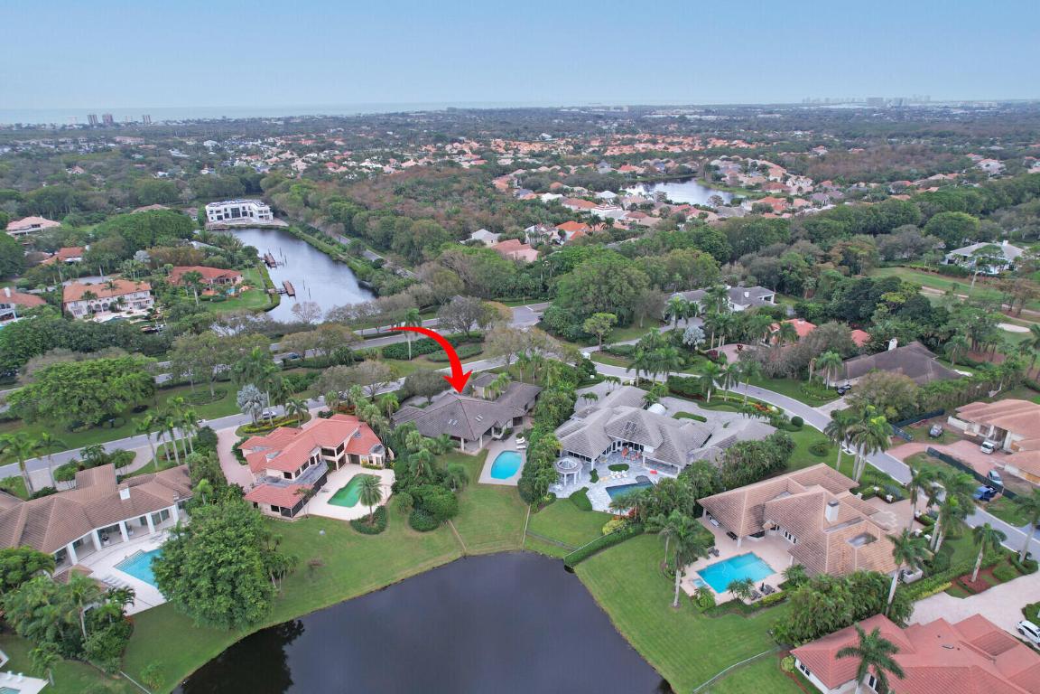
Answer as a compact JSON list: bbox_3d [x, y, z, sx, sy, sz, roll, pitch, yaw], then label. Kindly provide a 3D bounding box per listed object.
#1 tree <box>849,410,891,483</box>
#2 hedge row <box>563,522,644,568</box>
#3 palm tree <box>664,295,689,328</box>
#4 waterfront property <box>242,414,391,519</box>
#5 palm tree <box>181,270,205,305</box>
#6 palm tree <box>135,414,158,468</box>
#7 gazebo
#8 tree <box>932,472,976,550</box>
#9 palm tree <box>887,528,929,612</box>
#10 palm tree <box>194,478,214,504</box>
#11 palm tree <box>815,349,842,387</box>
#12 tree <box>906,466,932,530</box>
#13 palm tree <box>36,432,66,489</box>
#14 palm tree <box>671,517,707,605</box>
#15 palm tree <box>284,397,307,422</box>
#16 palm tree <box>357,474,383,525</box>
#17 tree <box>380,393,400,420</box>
[{"bbox_3d":[66.688,19.648,122.758,7.400,15.000,7.400,0,21,0],"label":"tree"},{"bbox_3d":[15.540,35.370,113.990,16.600,1.700,1.100,-13,24,-30],"label":"hedge row"},{"bbox_3d":[56.798,-12.304,229.710,7.800,12.600,7.800,5,22,14],"label":"palm tree"},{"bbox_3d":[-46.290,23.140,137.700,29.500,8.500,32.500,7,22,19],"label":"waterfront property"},{"bbox_3d":[-120.183,-21.245,235.108,7.500,13.000,7.500,0,21,0],"label":"palm tree"},{"bbox_3d":[-83.624,21.629,143.718,5.800,13.500,5.800,-14,25,-31],"label":"palm tree"},{"bbox_3d":[10.832,26.950,140.160,6.200,4.600,6.200,1,21,5],"label":"gazebo"},{"bbox_3d":[73.660,28.660,109.490,6.270,16.490,6.270,-1,21,0],"label":"tree"},{"bbox_3d":[59.380,35.711,99.986,6.800,16.400,6.800,14,26,34],"label":"palm tree"},{"bbox_3d":[-64.054,30.215,128.392,4.400,8.200,4.400,-12,24,-28],"label":"palm tree"},{"bbox_3d":[84.570,6.480,173.620,6.860,11.530,6.860,-1,21,0],"label":"palm tree"},{"bbox_3d":[75.198,28.955,120.048,5.600,14.300,5.600,14,26,34],"label":"tree"},{"bbox_3d":[-96.370,23.550,131.650,6.110,12.920,6.110,-1,21,0],"label":"palm tree"},{"bbox_3d":[23.728,31.259,92.402,6.300,15.800,6.300,0,21,0],"label":"palm tree"},{"bbox_3d":[-54.740,16.170,156.710,5.540,7.950,5.540,-1,21,0],"label":"palm tree"},{"bbox_3d":[-28.040,28.710,119.460,4.700,10.920,4.700,-1,21,0],"label":"palm tree"},{"bbox_3d":[-30.633,14.199,150.292,4.500,6.700,4.500,0,21,0],"label":"tree"}]

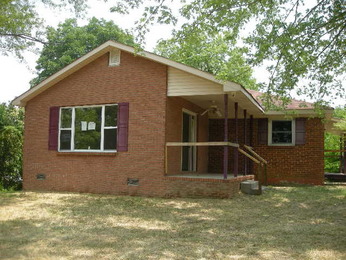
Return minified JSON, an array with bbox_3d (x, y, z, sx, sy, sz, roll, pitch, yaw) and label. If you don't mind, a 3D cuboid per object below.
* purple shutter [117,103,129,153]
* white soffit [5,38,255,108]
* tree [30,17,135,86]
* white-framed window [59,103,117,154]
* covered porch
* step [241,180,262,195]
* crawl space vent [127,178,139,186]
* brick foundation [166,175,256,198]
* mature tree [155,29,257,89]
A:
[{"bbox_3d":[-1.525,-0.082,10.646,0.381,1.488,0.040,-1,-5,22],"label":"purple shutter"},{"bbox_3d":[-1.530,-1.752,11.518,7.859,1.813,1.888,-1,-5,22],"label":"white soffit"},{"bbox_3d":[-6.832,-2.635,25.493,8.200,11.634,8.200,-1,-5,22],"label":"tree"},{"bbox_3d":[-2.705,-0.031,11.145,2.209,1.465,0.100,-1,-5,22],"label":"white-framed window"},{"bbox_3d":[1.627,0.046,11.735,2.204,3.246,4.604,-1,-5,22],"label":"covered porch"},{"bbox_3d":[2.544,1.812,11.026,0.586,0.344,1.395,-1,-5,22],"label":"step"},{"bbox_3d":[-1.167,1.560,10.380,0.386,0.193,0.080,-1,-5,22],"label":"crawl space vent"},{"bbox_3d":[1.465,1.799,11.698,1.879,0.614,4.445,-1,-5,22],"label":"brick foundation"},{"bbox_3d":[2.220,-1.997,24.540,7.800,10.543,7.800,-1,-5,22],"label":"mature tree"}]

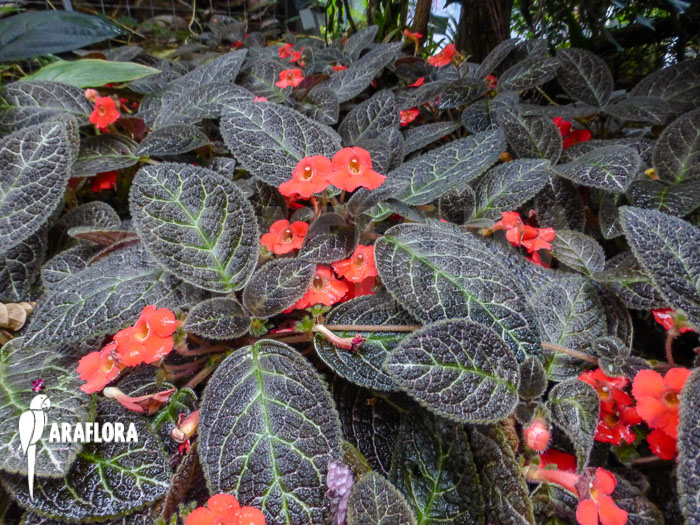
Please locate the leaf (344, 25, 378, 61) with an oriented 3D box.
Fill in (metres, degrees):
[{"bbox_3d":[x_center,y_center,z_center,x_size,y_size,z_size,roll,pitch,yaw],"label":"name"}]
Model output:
[{"bbox_3d":[0.013,-0.274,0.603,0.038,0.012,0.061,28,78,28],"label":"leaf"}]

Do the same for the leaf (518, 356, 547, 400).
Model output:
[{"bbox_3d":[0.091,0.058,0.241,0.013,0.021,0.006,6,-8,3],"label":"leaf"}]

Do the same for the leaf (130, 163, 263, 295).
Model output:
[{"bbox_3d":[-0.093,-0.020,0.270,0.058,0.013,0.095,-34,71,-14],"label":"leaf"}]

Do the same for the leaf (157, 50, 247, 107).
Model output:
[{"bbox_3d":[-0.147,-0.183,0.485,0.055,0.016,0.118,32,63,22],"label":"leaf"}]

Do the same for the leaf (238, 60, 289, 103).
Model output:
[{"bbox_3d":[-0.087,-0.181,0.486,0.040,0.010,0.076,-31,60,-29],"label":"leaf"}]

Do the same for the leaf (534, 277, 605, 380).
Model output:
[{"bbox_3d":[0.129,0.039,0.286,0.040,0.010,0.075,29,61,11],"label":"leaf"}]

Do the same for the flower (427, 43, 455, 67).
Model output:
[{"bbox_3d":[0.107,-0.232,0.554,0.030,0.024,0.031,-50,39,4],"label":"flower"}]

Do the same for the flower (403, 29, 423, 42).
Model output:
[{"bbox_3d":[0.097,-0.340,0.740,0.030,0.022,0.028,-18,3,10],"label":"flower"}]

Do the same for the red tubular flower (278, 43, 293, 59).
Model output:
[{"bbox_3d":[-0.112,-0.372,0.857,0.027,0.028,0.024,5,9,8],"label":"red tubular flower"}]

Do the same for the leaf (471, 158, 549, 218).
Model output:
[{"bbox_3d":[0.116,-0.057,0.358,0.079,0.014,0.040,-35,53,-14],"label":"leaf"}]

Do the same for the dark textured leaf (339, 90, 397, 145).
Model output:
[{"bbox_3d":[0.014,-0.111,0.370,0.048,0.011,0.070,21,59,25],"label":"dark textured leaf"}]

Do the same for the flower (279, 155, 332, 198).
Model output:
[{"bbox_3d":[-0.025,-0.054,0.308,0.032,0.028,0.028,7,7,11],"label":"flower"}]

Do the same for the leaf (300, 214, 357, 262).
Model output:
[{"bbox_3d":[-0.012,-0.012,0.250,0.037,0.008,0.028,-38,67,-20],"label":"leaf"}]

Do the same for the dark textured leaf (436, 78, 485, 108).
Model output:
[{"bbox_3d":[0.114,-0.174,0.503,0.072,0.013,0.042,-32,49,-22],"label":"dark textured leaf"}]

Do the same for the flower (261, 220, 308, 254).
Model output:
[{"bbox_3d":[-0.040,-0.015,0.297,0.028,0.021,0.019,-2,9,-3],"label":"flower"}]

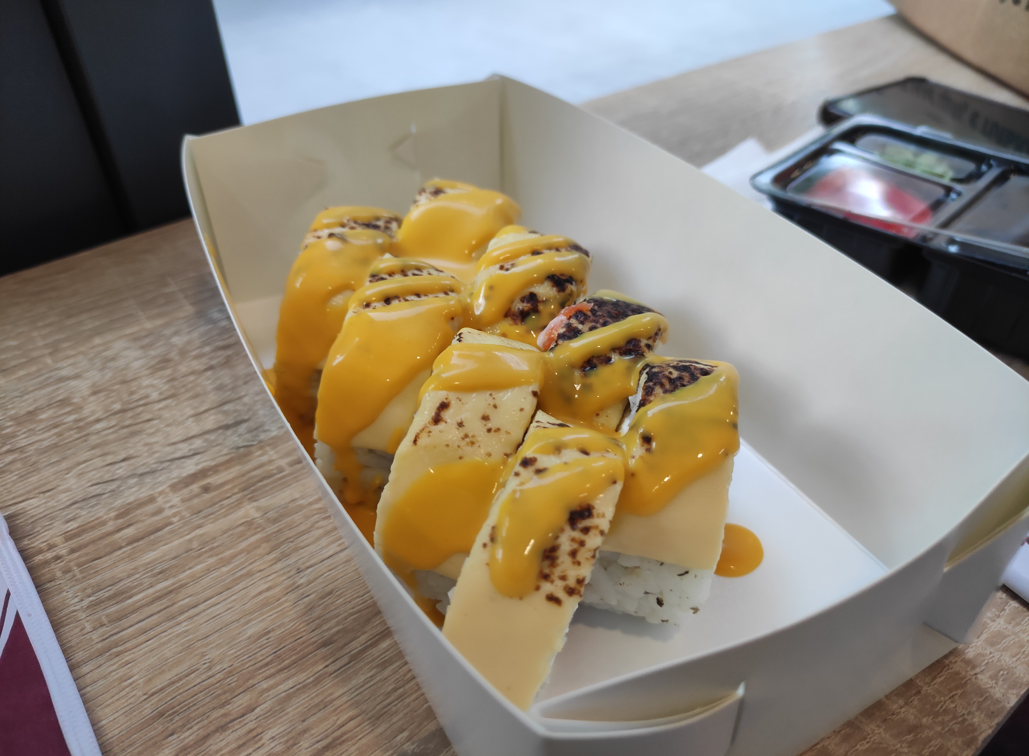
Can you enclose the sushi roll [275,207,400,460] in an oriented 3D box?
[{"bbox_3d":[-0.043,-0.018,0.201,0.024,0.048,0.047,17,41,0],"label":"sushi roll"}]

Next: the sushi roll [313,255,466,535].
[{"bbox_3d":[-0.028,-0.002,0.182,0.022,0.048,0.048,17,41,0],"label":"sushi roll"}]

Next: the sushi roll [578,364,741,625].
[{"bbox_3d":[0.033,0.019,0.161,0.023,0.045,0.047,11,41,9],"label":"sushi roll"}]

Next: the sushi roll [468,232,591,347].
[{"bbox_3d":[0.004,-0.015,0.200,0.023,0.045,0.046,13,41,7],"label":"sushi roll"}]

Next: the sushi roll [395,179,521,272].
[{"bbox_3d":[-0.017,-0.032,0.220,0.024,0.045,0.046,16,42,6],"label":"sushi roll"}]

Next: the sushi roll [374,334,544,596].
[{"bbox_3d":[-0.011,0.014,0.163,0.021,0.046,0.048,19,41,1],"label":"sushi roll"}]

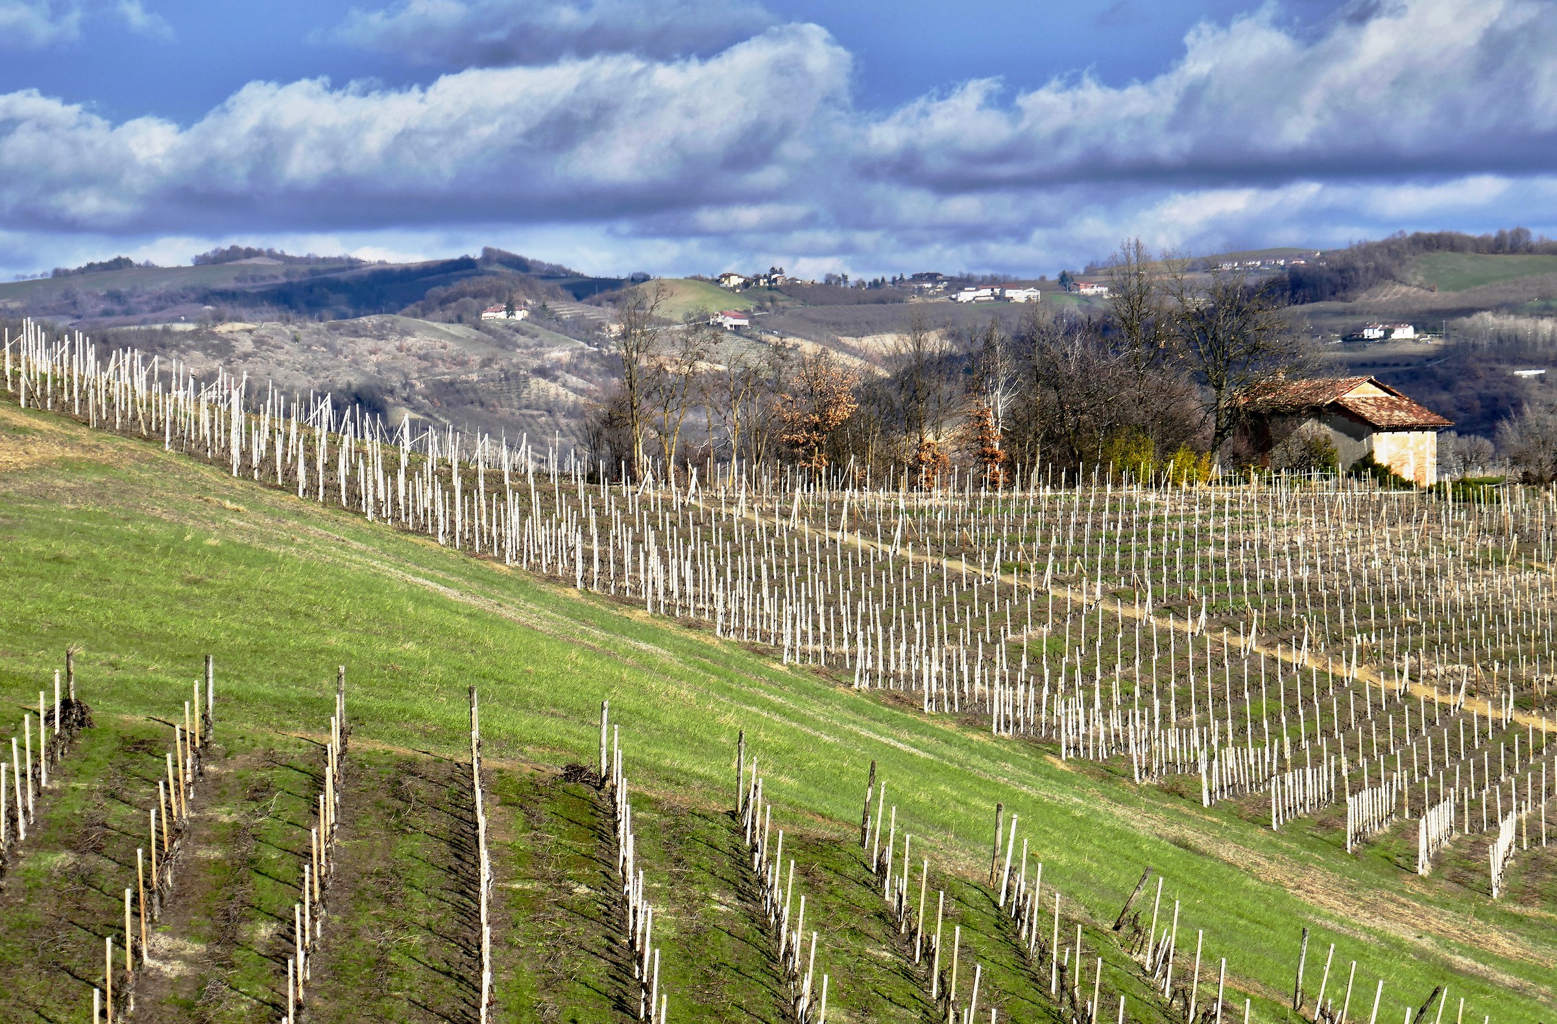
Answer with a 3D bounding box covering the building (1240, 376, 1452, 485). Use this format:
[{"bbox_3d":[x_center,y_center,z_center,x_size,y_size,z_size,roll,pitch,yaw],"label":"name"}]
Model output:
[{"bbox_3d":[34.990,-4.952,360.000,10.600,6.800,7.400,1,2,42],"label":"building"}]

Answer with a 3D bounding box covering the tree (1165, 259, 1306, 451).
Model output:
[{"bbox_3d":[27.930,-8.855,357.000,8.930,13.390,8.480,0,1,0],"label":"tree"}]

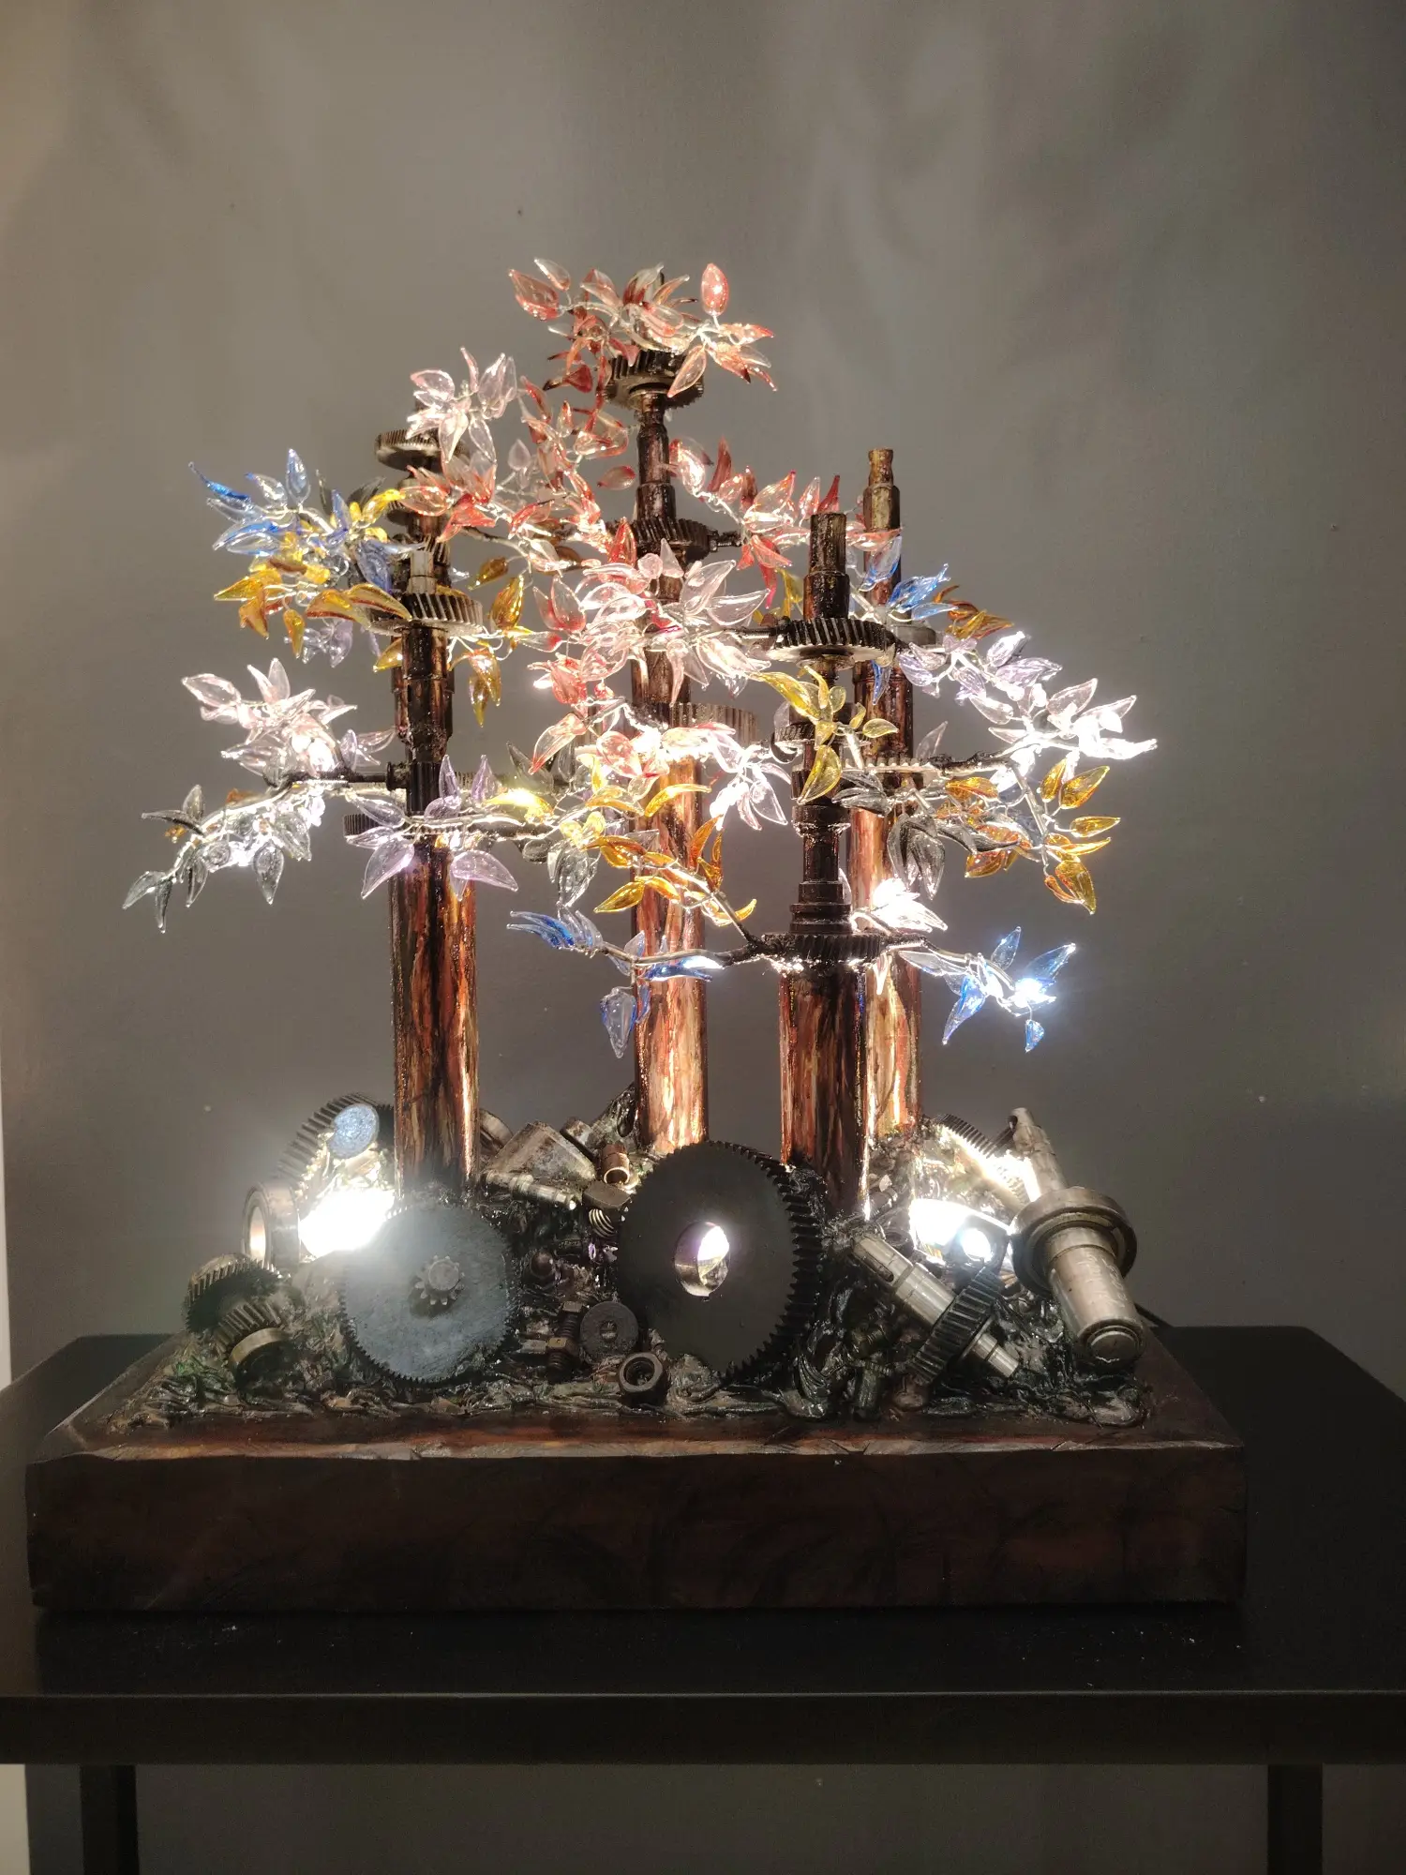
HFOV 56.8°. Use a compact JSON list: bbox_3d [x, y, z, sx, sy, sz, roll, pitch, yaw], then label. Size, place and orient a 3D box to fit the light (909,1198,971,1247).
[{"bbox_3d":[0.160,0.193,0.880,0.042,0.035,0.030,0,2,3],"label":"light"}]

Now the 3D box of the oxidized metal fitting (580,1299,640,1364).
[{"bbox_3d":[-0.059,0.252,0.830,0.038,0.038,0.012,-1,2,-3],"label":"oxidized metal fitting"}]

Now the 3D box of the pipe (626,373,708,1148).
[{"bbox_3d":[-0.030,-0.126,1.000,0.057,0.600,0.057,-1,2,0],"label":"pipe"}]

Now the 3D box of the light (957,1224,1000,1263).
[{"bbox_3d":[0.184,0.204,0.867,0.027,0.026,0.016,0,2,6],"label":"light"}]

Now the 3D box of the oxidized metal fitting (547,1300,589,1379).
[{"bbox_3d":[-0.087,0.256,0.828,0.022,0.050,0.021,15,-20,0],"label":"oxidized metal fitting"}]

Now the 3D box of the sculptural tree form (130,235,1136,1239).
[{"bbox_3d":[-0.034,-0.166,0.930,0.710,0.700,0.330,-1,2,0],"label":"sculptural tree form"}]

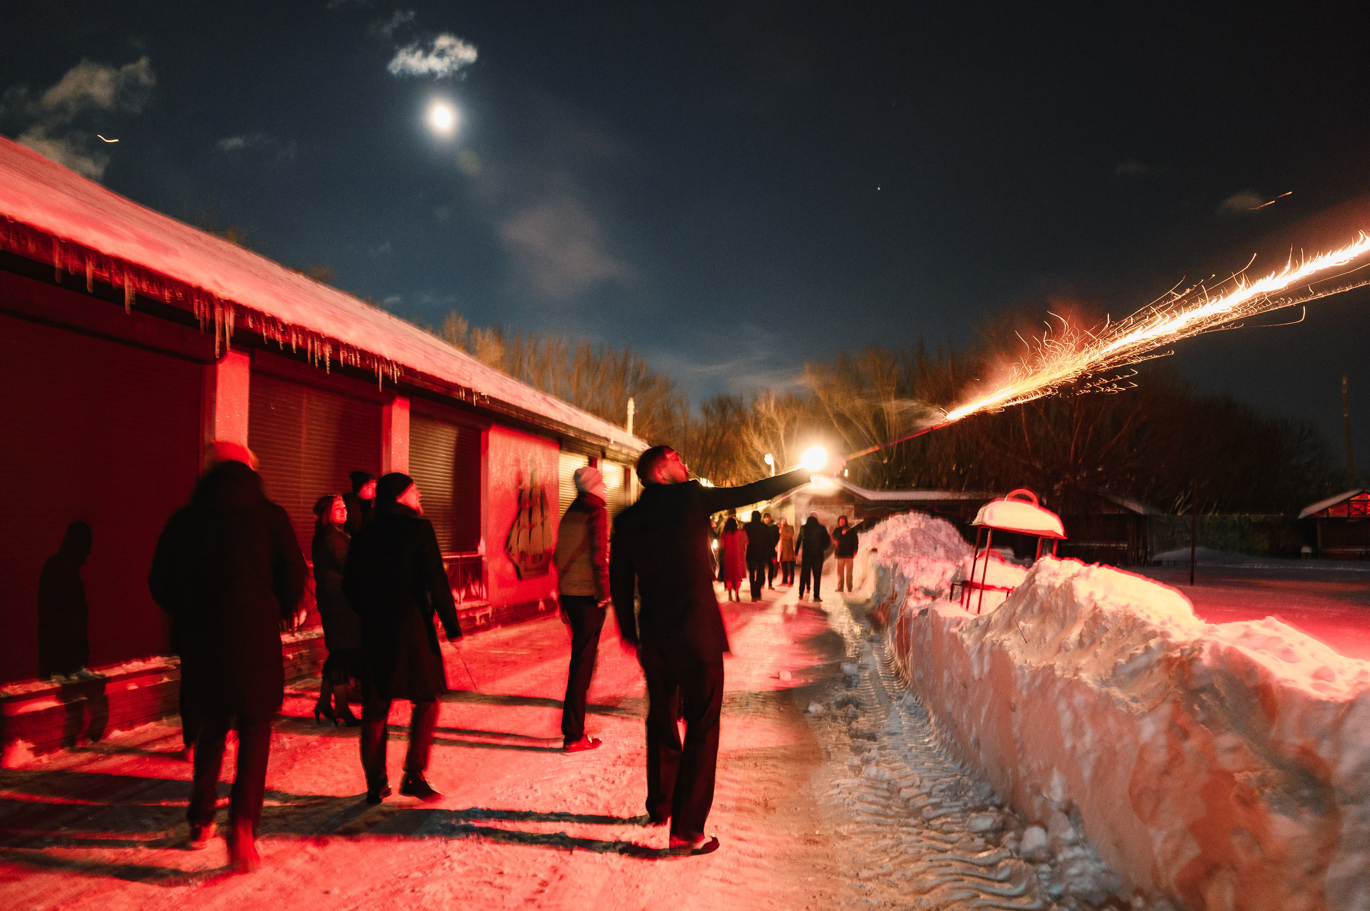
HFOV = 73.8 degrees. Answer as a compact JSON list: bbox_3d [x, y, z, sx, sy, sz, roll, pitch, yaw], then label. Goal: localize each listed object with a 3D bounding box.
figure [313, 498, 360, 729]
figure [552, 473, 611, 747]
[{"bbox_3d":[-2.554,1.125,6.788,0.370,1.656,0.470,1,-5,-15],"label":"figure"},{"bbox_3d":[-0.670,0.976,5.956,0.380,1.798,0.500,3,-6,-38],"label":"figure"}]

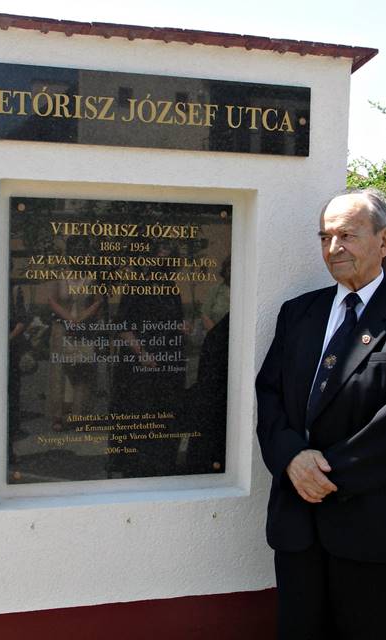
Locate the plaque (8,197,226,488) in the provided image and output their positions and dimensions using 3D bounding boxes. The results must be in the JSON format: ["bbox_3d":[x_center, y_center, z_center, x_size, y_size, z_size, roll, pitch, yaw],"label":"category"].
[{"bbox_3d":[-0.205,0.062,2.188,0.636,0.798,0.030,0,4,-13],"label":"plaque"}]

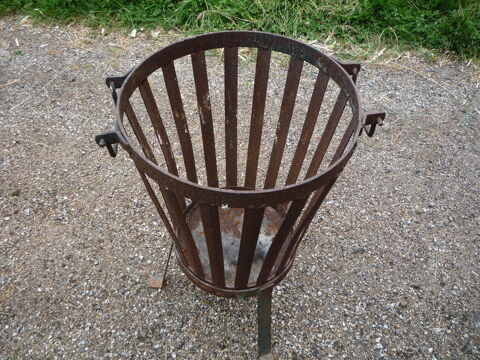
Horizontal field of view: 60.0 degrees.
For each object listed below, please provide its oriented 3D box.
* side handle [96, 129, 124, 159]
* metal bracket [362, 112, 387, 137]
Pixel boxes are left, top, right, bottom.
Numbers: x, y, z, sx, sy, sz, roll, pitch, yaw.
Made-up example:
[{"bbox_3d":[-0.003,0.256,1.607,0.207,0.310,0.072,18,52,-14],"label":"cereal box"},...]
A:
[{"bbox_3d":[-0.240,-0.067,0.763,0.043,0.049,0.023,-5,51,-6],"label":"side handle"},{"bbox_3d":[0.263,-0.109,0.817,0.043,0.049,0.023,-4,51,-6],"label":"metal bracket"}]

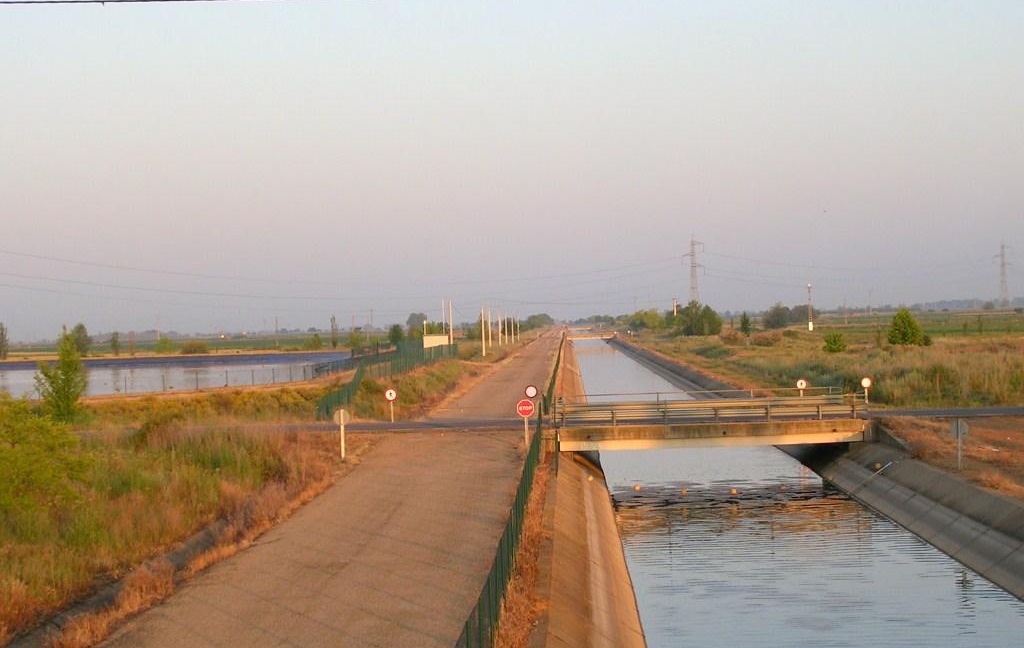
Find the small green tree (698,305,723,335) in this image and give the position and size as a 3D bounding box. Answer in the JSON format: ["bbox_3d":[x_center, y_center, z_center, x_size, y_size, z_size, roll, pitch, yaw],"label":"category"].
[{"bbox_3d":[38.936,-0.785,470.000,4.700,5.900,4.600,-2,0,0],"label":"small green tree"}]

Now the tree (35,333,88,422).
[{"bbox_3d":[-22.750,2.727,121.000,2.700,4.650,2.600,-2,0,0],"label":"tree"}]

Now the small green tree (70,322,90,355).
[{"bbox_3d":[-75.635,2.752,420.000,3.700,6.000,3.600,-2,0,0],"label":"small green tree"}]

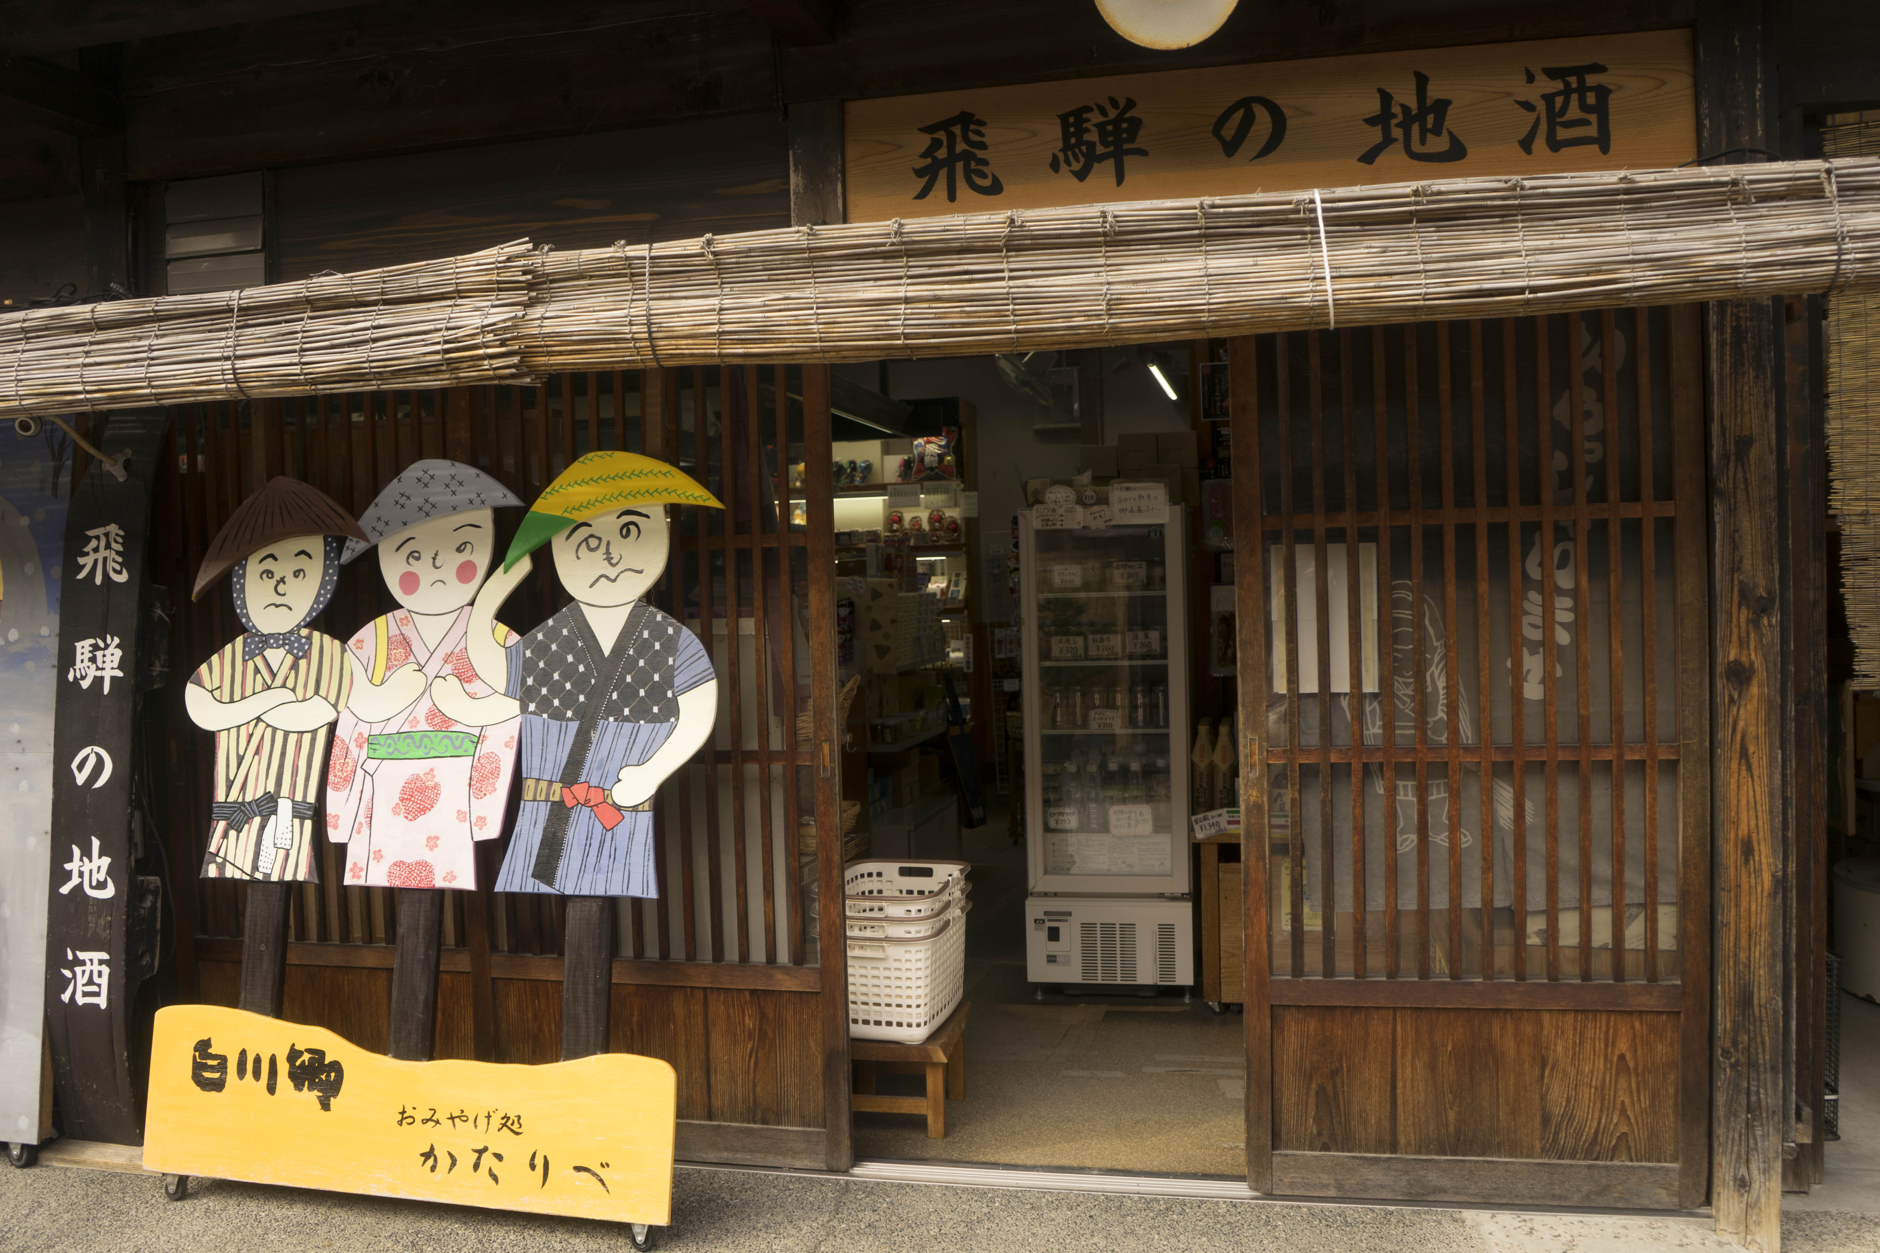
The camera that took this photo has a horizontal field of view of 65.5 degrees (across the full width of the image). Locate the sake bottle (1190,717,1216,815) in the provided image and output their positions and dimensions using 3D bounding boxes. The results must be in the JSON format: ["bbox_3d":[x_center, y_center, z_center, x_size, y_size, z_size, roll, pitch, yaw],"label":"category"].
[{"bbox_3d":[0.806,0.436,4.443,0.070,0.314,0.070,-1,1,17],"label":"sake bottle"}]

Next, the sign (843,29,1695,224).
[{"bbox_3d":[0.608,-0.962,2.905,1.650,0.280,0.040,-1,1,12],"label":"sign"}]

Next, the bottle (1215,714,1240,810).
[{"bbox_3d":[0.869,0.434,4.429,0.070,0.314,0.070,-1,1,17],"label":"bottle"}]

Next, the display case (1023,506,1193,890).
[{"bbox_3d":[0.550,0.312,4.651,0.506,1.344,0.500,-1,1,13],"label":"display case"}]

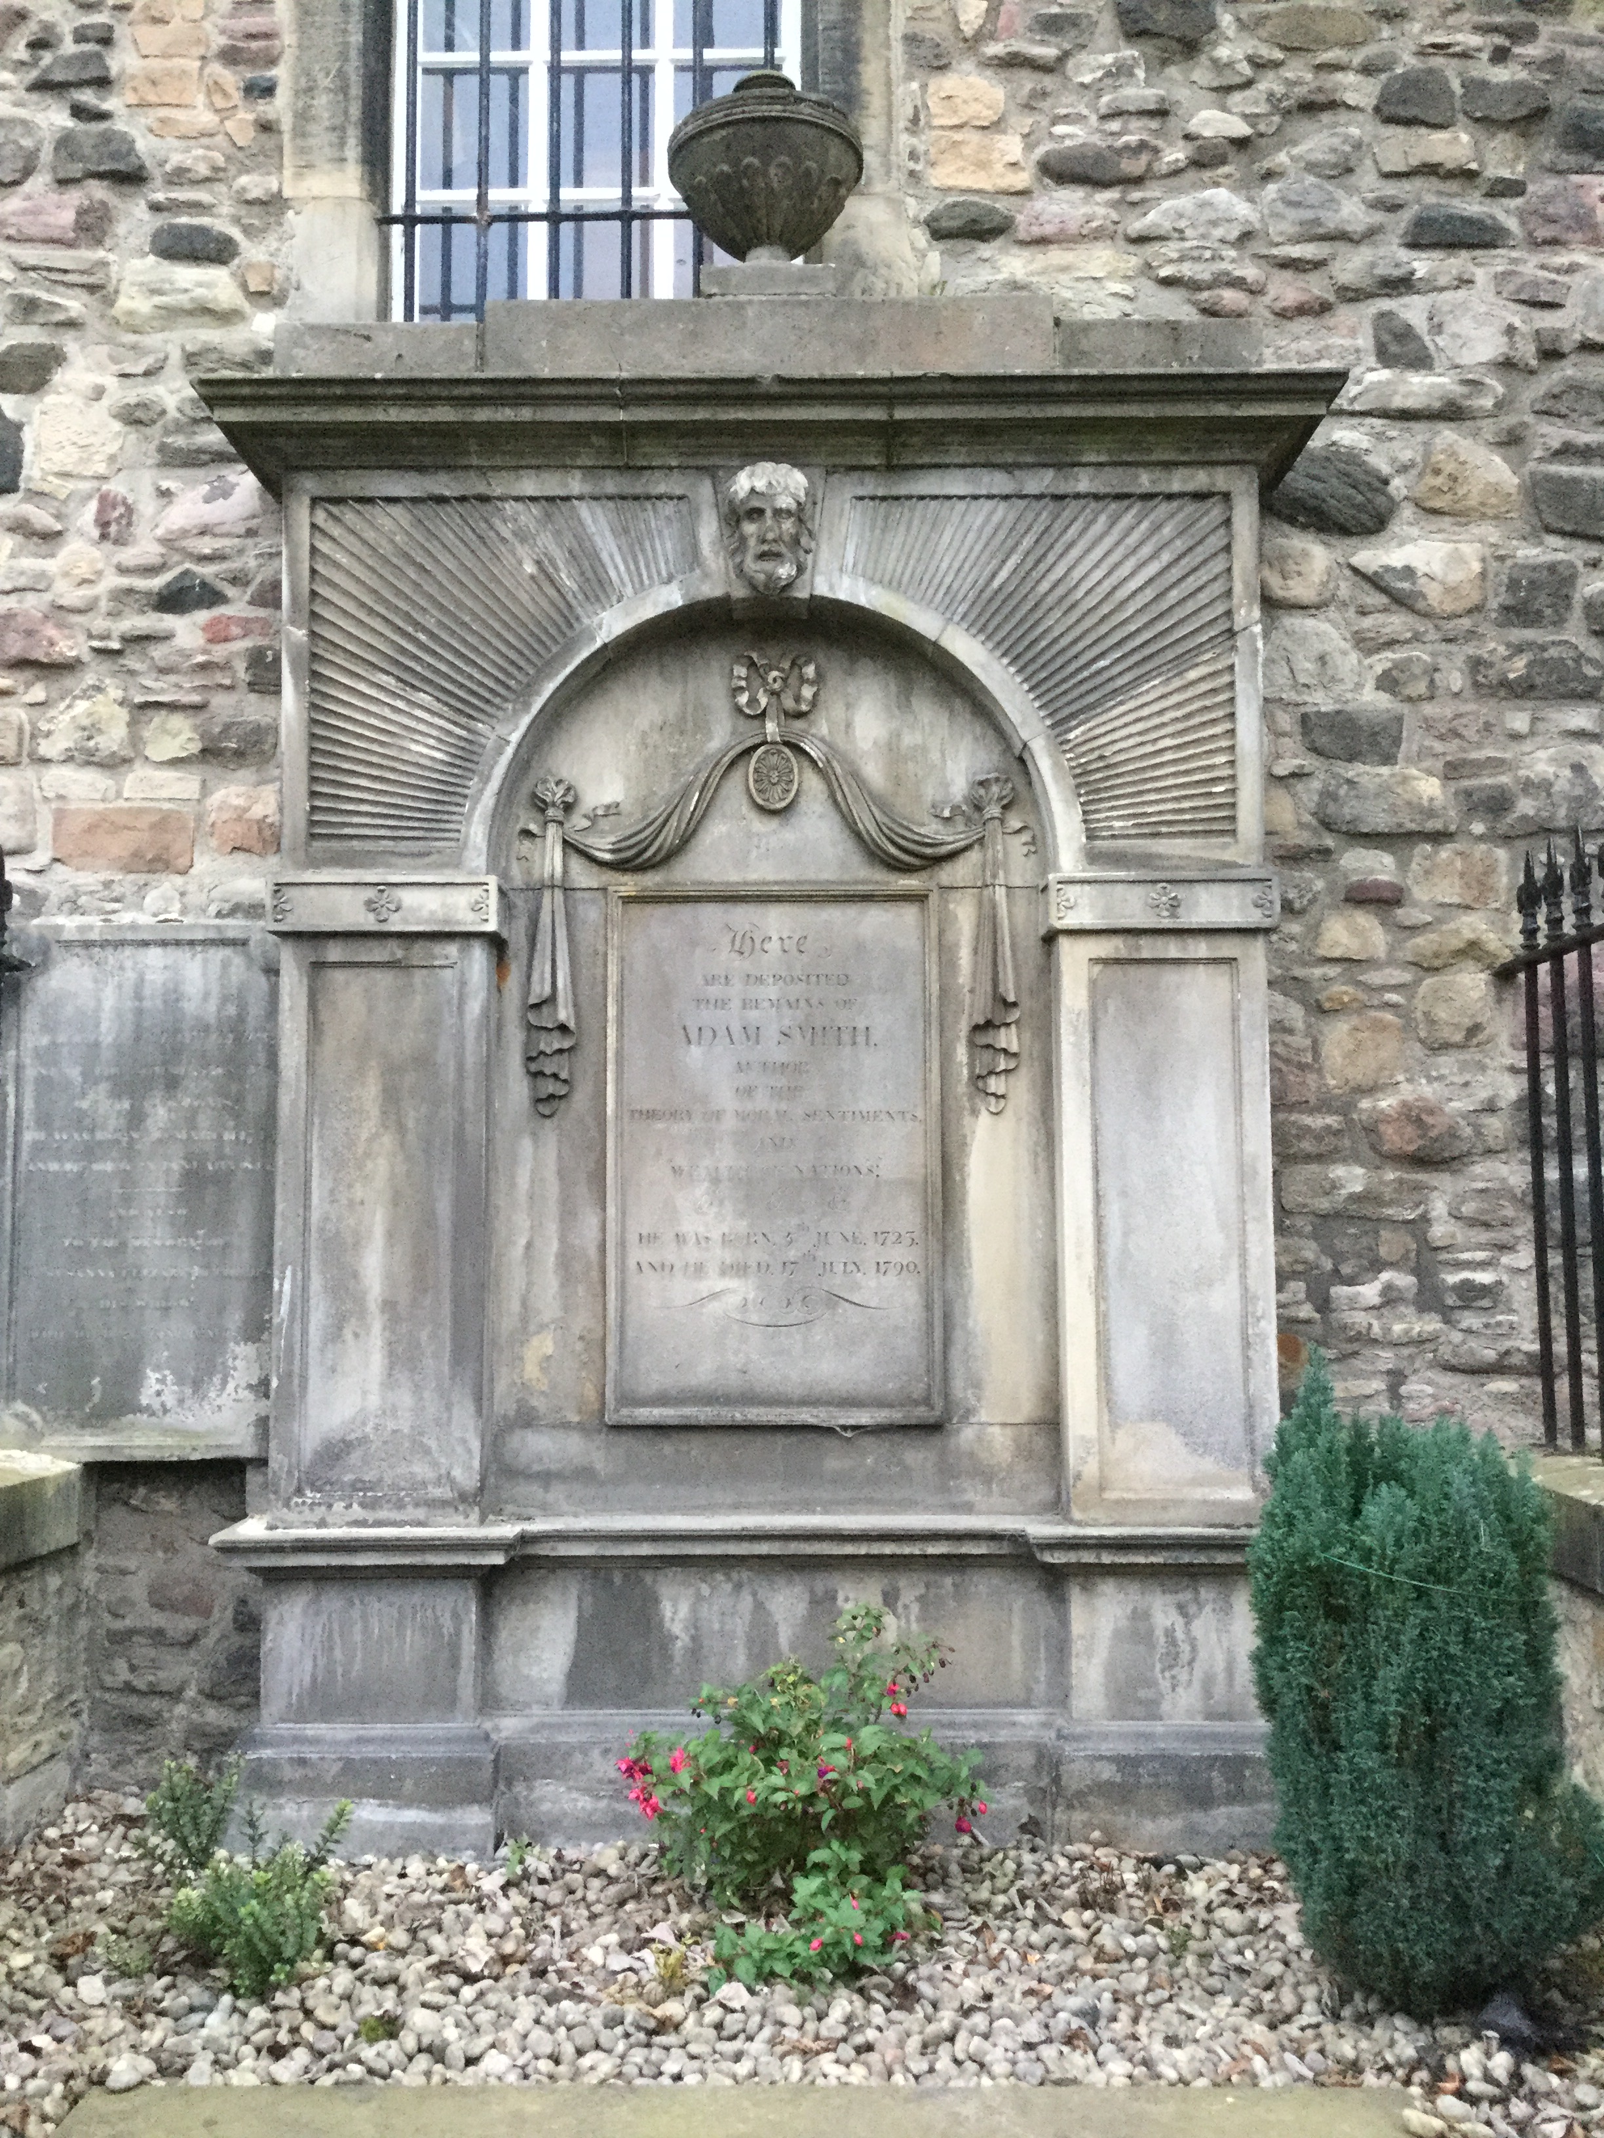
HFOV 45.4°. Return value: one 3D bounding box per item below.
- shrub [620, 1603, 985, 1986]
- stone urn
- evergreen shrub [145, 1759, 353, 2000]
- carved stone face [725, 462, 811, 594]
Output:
[{"bbox_3d":[0.002,1.411,3.871,0.711,0.608,0.639,0,-5,0],"label":"shrub"},{"bbox_3d":[-0.094,-2.257,4.901,0.500,0.587,0.500,0,-5,0],"label":"stone urn"},{"bbox_3d":[-1.094,1.557,3.761,0.360,0.319,0.433,0,-5,0],"label":"evergreen shrub"},{"bbox_3d":[-0.082,-1.299,4.582,0.206,0.314,0.170,0,-5,0],"label":"carved stone face"}]

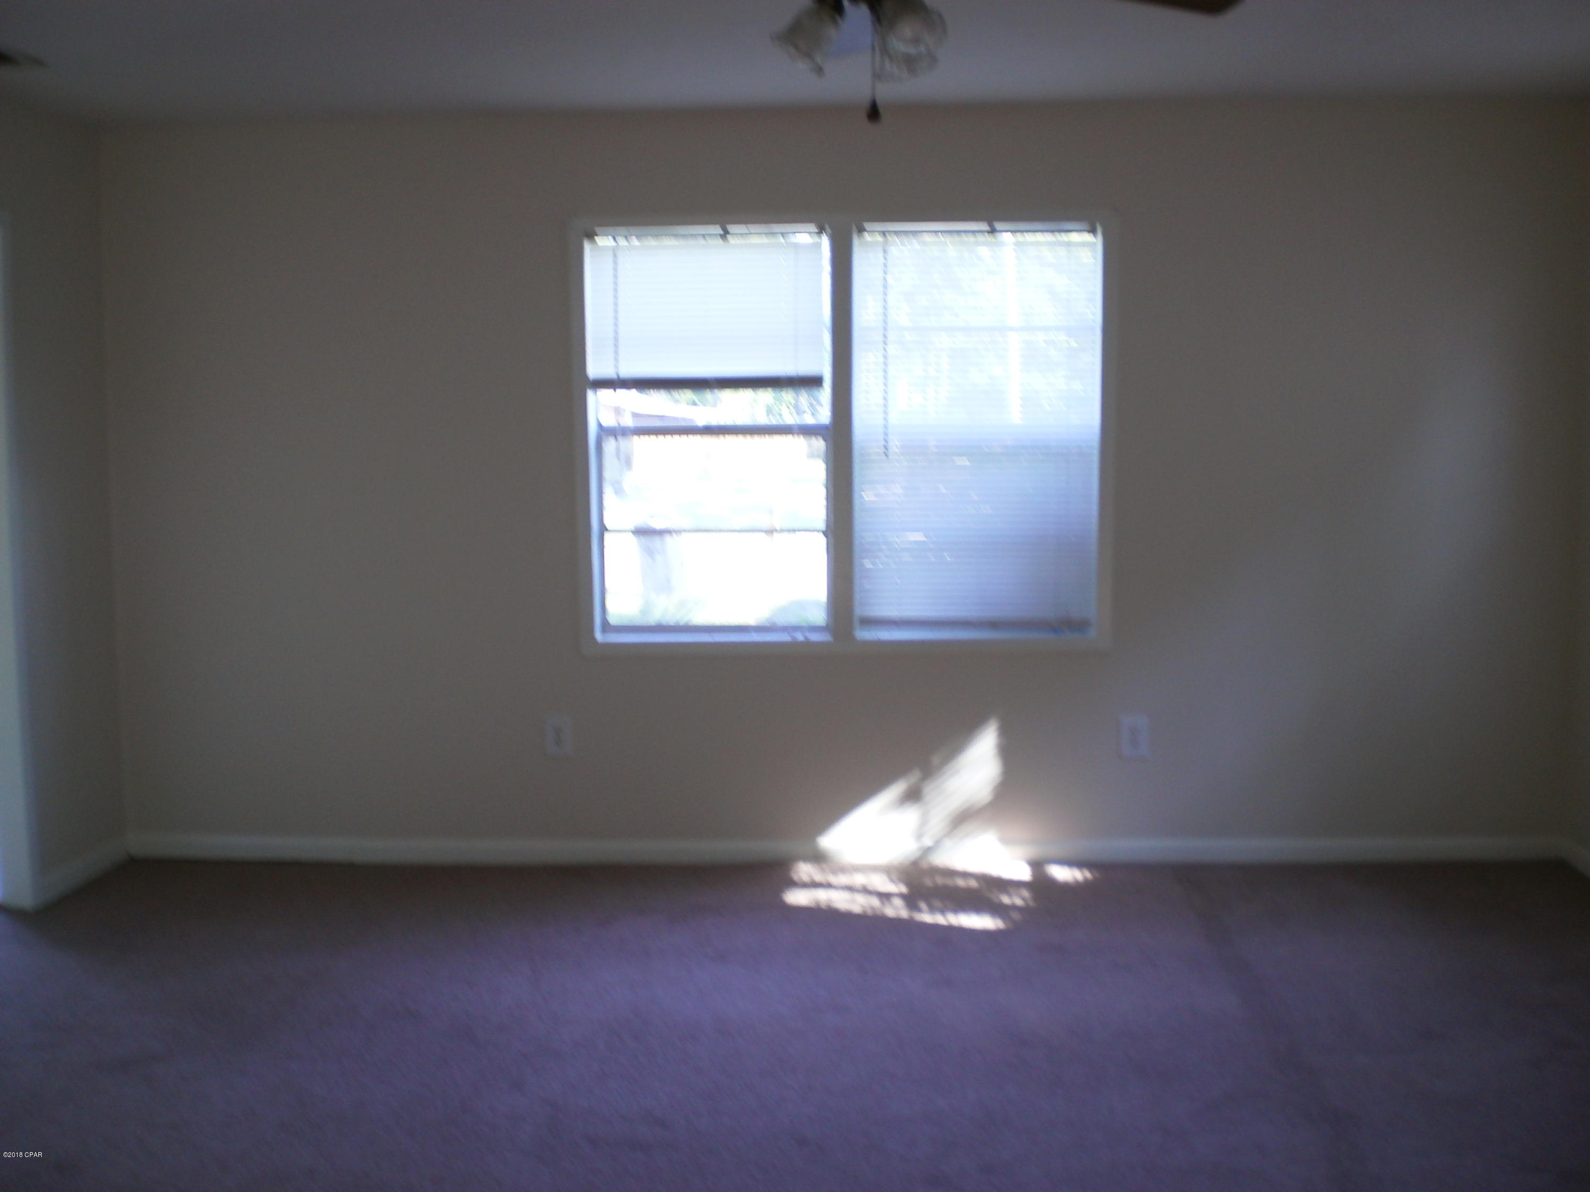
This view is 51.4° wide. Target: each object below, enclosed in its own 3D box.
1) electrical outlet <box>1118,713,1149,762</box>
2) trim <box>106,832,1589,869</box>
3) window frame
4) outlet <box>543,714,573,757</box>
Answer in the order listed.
[{"bbox_3d":[1.087,0.449,5.283,0.080,0.122,0.012,0,5,2],"label":"electrical outlet"},{"bbox_3d":[0.154,0.822,5.346,4.681,0.088,0.018,0,5,2],"label":"trim"},{"bbox_3d":[0.154,-0.512,5.274,1.693,1.363,0.110,0,5,2],"label":"window frame"},{"bbox_3d":[-0.763,0.456,5.358,0.080,0.122,0.012,0,5,2],"label":"outlet"}]

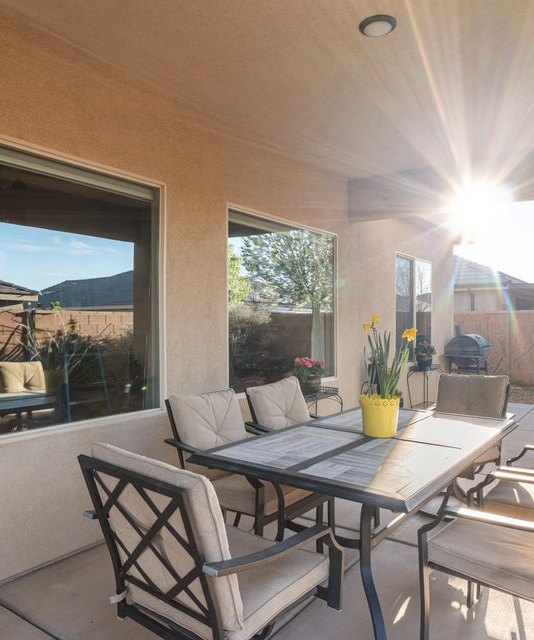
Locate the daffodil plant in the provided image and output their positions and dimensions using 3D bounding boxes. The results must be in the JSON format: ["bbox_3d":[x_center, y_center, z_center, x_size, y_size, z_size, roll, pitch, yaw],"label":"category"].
[{"bbox_3d":[0.614,0.188,2.540,0.250,0.440,0.220,0,0,0],"label":"daffodil plant"}]

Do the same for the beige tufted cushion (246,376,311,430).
[{"bbox_3d":[0.112,0.640,3.353,0.140,0.460,0.490,-24,-14,33],"label":"beige tufted cushion"}]

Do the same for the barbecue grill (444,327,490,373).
[{"bbox_3d":[3.175,0.725,7.993,0.580,1.190,0.720,0,0,36],"label":"barbecue grill"}]

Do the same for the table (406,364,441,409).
[{"bbox_3d":[2.206,0.995,7.076,0.360,0.650,0.360,0,0,36],"label":"table"}]

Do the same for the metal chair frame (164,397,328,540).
[{"bbox_3d":[-0.140,0.867,2.789,0.690,0.905,0.590,0,0,36],"label":"metal chair frame"}]

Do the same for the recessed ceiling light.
[{"bbox_3d":[0.590,-1.556,2.700,0.190,0.035,0.190,0,0,0],"label":"recessed ceiling light"}]

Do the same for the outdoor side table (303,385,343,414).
[{"bbox_3d":[0.396,0.967,4.490,0.290,0.670,0.640,0,0,36],"label":"outdoor side table"}]

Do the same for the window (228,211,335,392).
[{"bbox_3d":[0.201,-0.155,4.707,0.100,1.520,1.810,0,0,36],"label":"window"}]

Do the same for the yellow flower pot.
[{"bbox_3d":[0.597,0.502,2.665,0.200,0.195,0.200,0,0,0],"label":"yellow flower pot"}]

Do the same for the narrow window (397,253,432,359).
[{"bbox_3d":[2.081,-0.135,7.150,0.090,1.460,1.450,0,0,36],"label":"narrow window"}]

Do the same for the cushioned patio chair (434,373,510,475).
[{"bbox_3d":[1.201,0.828,3.165,0.580,0.935,0.710,0,0,36],"label":"cushioned patio chair"}]

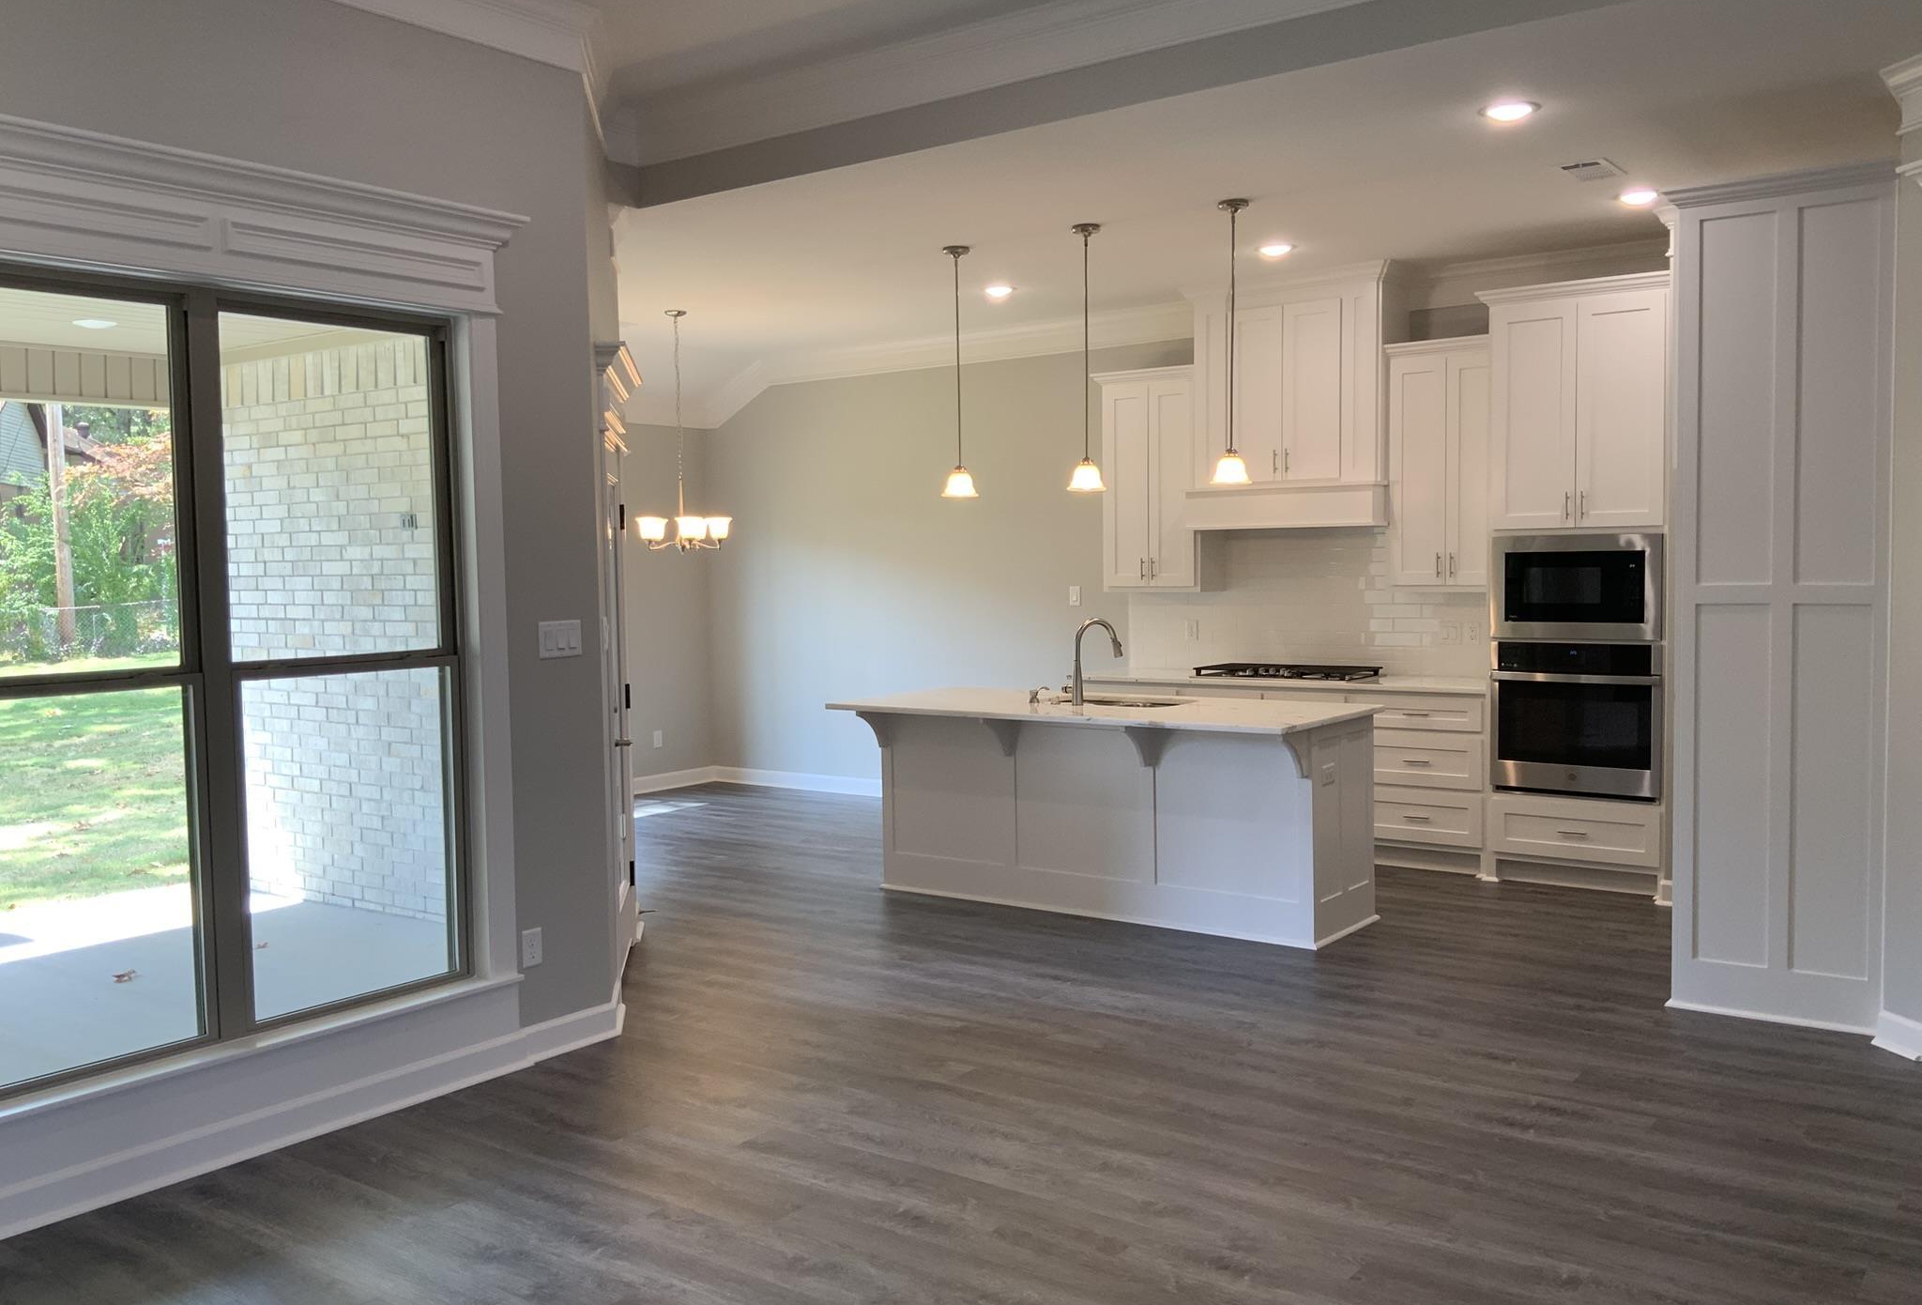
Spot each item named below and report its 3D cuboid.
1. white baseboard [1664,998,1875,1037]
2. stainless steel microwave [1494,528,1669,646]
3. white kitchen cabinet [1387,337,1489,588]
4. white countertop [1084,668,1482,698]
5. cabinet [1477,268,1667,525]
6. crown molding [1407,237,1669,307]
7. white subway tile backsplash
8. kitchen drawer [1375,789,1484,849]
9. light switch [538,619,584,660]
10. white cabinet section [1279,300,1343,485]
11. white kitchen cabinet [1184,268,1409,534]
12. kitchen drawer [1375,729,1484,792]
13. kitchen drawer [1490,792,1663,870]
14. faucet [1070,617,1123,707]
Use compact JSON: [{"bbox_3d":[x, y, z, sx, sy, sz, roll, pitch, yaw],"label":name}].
[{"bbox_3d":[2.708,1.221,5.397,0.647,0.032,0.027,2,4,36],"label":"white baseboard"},{"bbox_3d":[2.949,-0.308,7.564,0.762,0.482,0.473,2,4,37],"label":"stainless steel microwave"},{"bbox_3d":[2.514,-0.932,8.158,0.590,1.253,0.345,2,4,36],"label":"white kitchen cabinet"},{"bbox_3d":[1.767,0.167,8.577,2.281,0.031,0.644,2,4,37],"label":"white countertop"},{"bbox_3d":[2.959,-1.134,7.578,0.846,1.116,0.665,2,4,37],"label":"cabinet"},{"bbox_3d":[2.869,-1.869,7.974,1.360,0.203,0.110,2,4,36],"label":"crown molding"},{"bbox_3d":[1.907,-0.272,8.848,2.275,0.792,0.030,2,4,36],"label":"white subway tile backsplash"},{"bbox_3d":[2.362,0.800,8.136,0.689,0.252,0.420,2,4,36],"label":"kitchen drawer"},{"bbox_3d":[-1.296,-0.043,5.213,0.014,0.118,0.170,2,4,37],"label":"light switch"},{"bbox_3d":[1.903,-1.352,8.401,0.335,0.910,0.360,2,5,38],"label":"white cabinet section"},{"bbox_3d":[1.798,-1.308,8.508,1.118,1.309,0.544,2,4,37],"label":"white kitchen cabinet"},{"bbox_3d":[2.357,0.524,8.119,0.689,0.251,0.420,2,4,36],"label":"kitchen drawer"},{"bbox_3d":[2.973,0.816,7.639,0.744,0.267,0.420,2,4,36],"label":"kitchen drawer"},{"bbox_3d":[0.629,0.036,7.425,0.275,0.398,0.080,-3,4,-28],"label":"faucet"}]

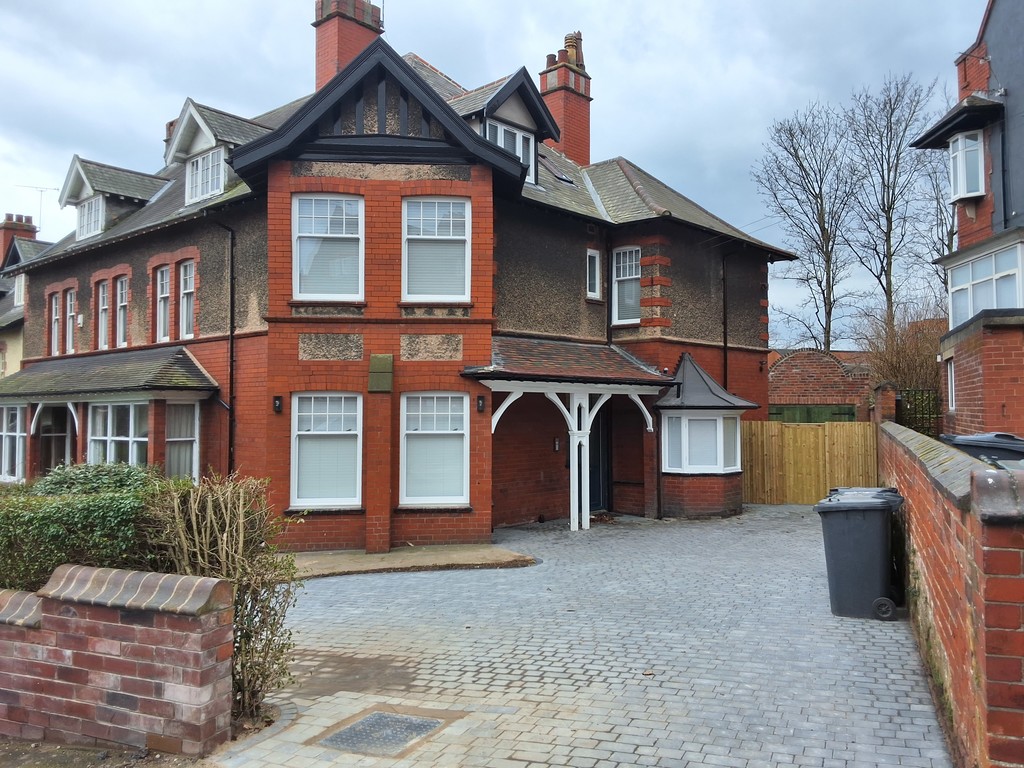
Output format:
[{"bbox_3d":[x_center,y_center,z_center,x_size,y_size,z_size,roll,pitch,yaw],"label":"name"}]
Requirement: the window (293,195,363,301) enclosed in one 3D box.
[{"bbox_3d":[-2.895,-2.152,13.119,1.115,1.703,0.160,0,-2,-3],"label":"window"}]

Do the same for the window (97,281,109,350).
[{"bbox_3d":[-9.775,-1.661,20.116,0.860,1.680,0.160,-2,-3,42],"label":"window"}]

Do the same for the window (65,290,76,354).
[{"bbox_3d":[-11.286,-1.608,21.495,0.860,1.680,0.160,-2,-3,42],"label":"window"}]

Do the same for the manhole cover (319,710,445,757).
[{"bbox_3d":[-0.645,1.780,4.204,0.426,0.035,0.501,-1,-3,22],"label":"manhole cover"}]

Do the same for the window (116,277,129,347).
[{"bbox_3d":[-8.975,-1.681,19.386,0.860,1.680,0.160,-2,-3,42],"label":"window"}]

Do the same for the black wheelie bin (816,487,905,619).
[{"bbox_3d":[3.265,1.580,7.801,0.740,1.070,0.580,-1,-2,23],"label":"black wheelie bin"}]

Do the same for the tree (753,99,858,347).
[{"bbox_3d":[15.775,-5.752,44.218,5.631,18.776,5.631,-1,-2,20],"label":"tree"}]

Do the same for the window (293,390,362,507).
[{"bbox_3d":[-2.860,1.022,12.759,1.050,1.750,0.120,0,-2,-4],"label":"window"}]

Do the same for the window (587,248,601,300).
[{"bbox_3d":[1.639,-2.270,17.100,0.120,1.026,0.438,-2,-3,42],"label":"window"}]

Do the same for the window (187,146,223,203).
[{"bbox_3d":[-6.127,-4.150,16.510,1.500,0.940,0.120,-2,-3,42],"label":"window"}]

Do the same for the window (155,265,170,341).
[{"bbox_3d":[-7.291,-1.652,17.517,0.740,1.600,0.120,-2,-3,42],"label":"window"}]

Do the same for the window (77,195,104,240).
[{"bbox_3d":[-10.669,-4.191,21.049,1.649,0.909,0.160,-2,-3,42],"label":"window"}]

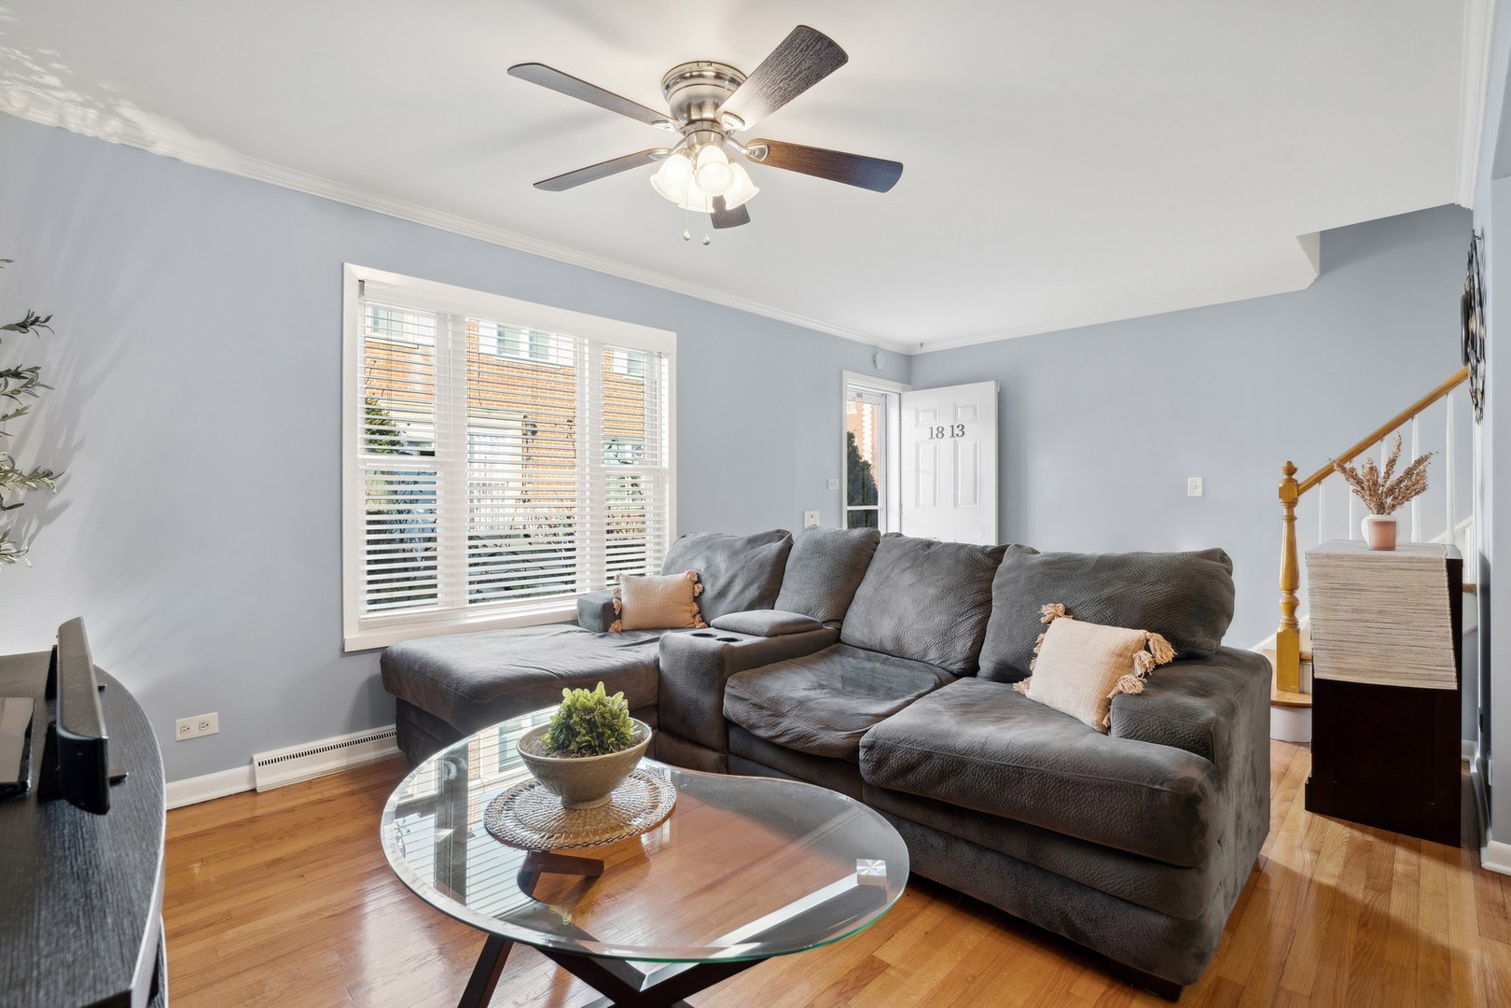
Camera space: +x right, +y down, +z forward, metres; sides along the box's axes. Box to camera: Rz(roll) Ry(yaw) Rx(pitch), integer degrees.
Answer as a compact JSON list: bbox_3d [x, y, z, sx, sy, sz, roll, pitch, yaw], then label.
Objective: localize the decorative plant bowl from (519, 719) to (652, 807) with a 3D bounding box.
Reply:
[{"bbox_3d":[-0.342,0.537,1.363,0.264,0.124,0.264,0,0,0],"label":"decorative plant bowl"}]

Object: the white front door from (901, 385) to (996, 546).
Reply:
[{"bbox_3d":[1.569,0.060,5.497,0.045,2.020,0.835,-1,1,-45],"label":"white front door"}]

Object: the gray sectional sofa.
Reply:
[{"bbox_3d":[0.036,0.621,2.518,1.845,0.970,2.805,-1,1,-45],"label":"gray sectional sofa"}]

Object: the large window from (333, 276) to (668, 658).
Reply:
[{"bbox_3d":[-1.123,-0.202,3.478,1.765,1.647,0.110,-1,1,-45],"label":"large window"}]

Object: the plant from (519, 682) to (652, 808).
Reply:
[{"bbox_3d":[-0.342,0.481,1.363,0.264,0.236,0.264,0,0,0],"label":"plant"}]

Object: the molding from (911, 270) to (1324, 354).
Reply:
[{"bbox_3d":[2.340,-1.325,4.913,2.760,0.060,0.055,0,0,44],"label":"molding"}]

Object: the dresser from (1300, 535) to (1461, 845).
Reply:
[{"bbox_3d":[2.444,0.634,2.602,0.935,0.923,0.386,-1,1,-45],"label":"dresser"}]

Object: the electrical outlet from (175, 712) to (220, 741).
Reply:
[{"bbox_3d":[-2.086,0.834,2.511,0.121,0.079,0.010,-1,1,-45],"label":"electrical outlet"}]

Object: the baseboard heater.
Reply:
[{"bbox_3d":[-1.672,1.045,2.877,0.760,0.132,0.060,-1,1,-45],"label":"baseboard heater"}]

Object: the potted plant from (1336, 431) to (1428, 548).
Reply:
[{"bbox_3d":[2.480,-0.053,2.661,0.290,0.450,0.260,0,0,43],"label":"potted plant"}]

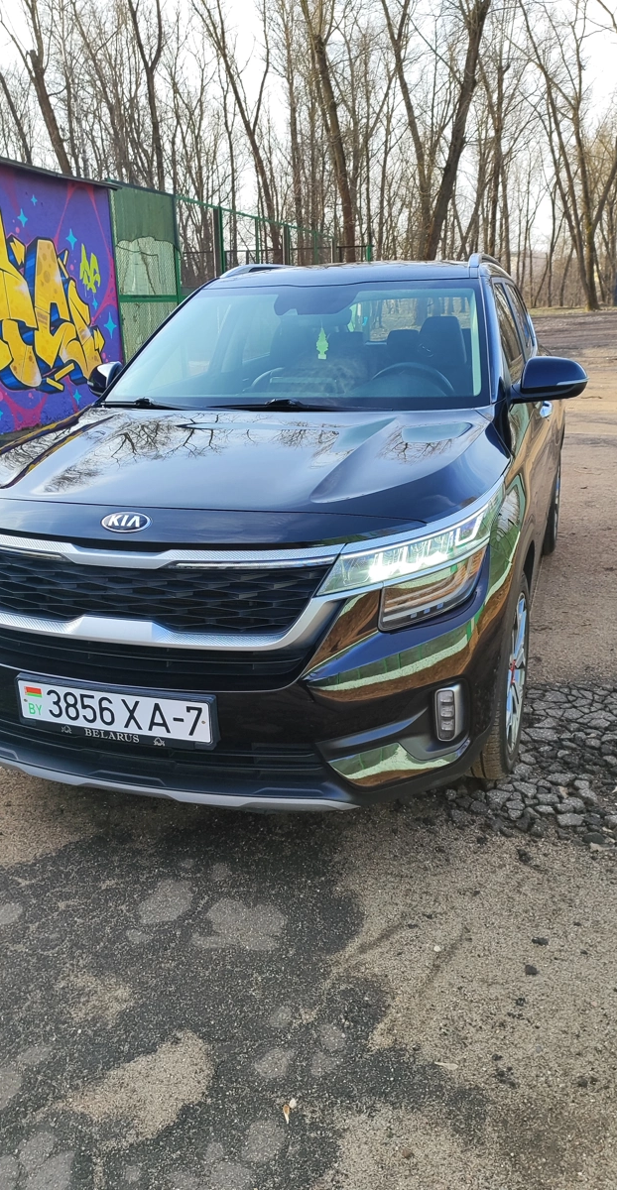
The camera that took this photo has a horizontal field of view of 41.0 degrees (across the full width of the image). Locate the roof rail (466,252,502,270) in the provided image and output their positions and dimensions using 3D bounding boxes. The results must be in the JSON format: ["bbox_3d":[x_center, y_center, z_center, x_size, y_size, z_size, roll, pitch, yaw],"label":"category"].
[{"bbox_3d":[0.918,-1.554,4.030,0.060,0.110,1.650,4,19,17],"label":"roof rail"}]

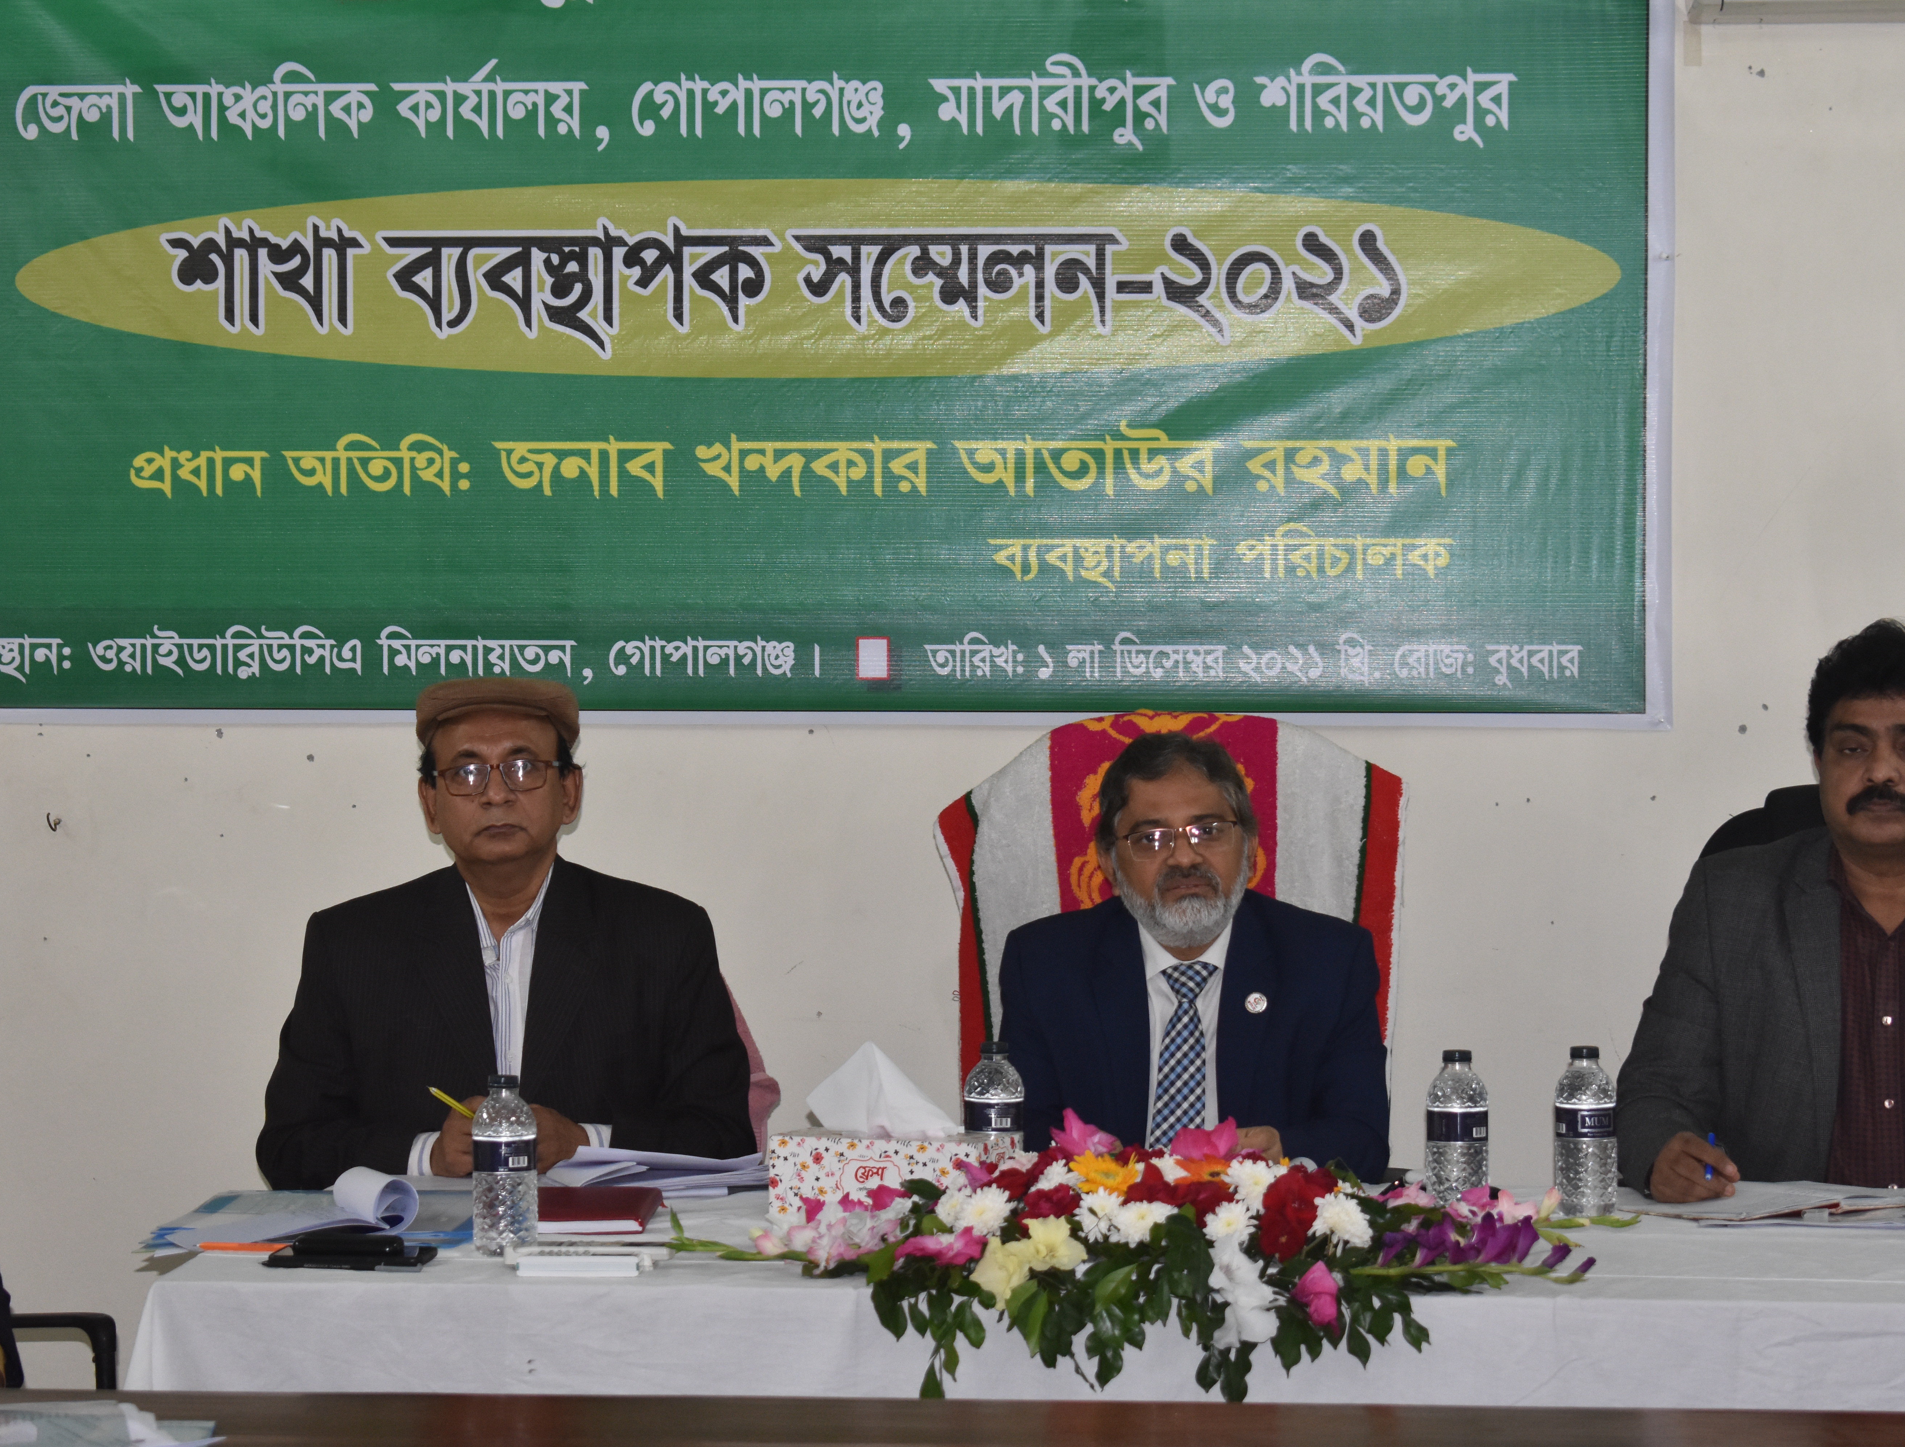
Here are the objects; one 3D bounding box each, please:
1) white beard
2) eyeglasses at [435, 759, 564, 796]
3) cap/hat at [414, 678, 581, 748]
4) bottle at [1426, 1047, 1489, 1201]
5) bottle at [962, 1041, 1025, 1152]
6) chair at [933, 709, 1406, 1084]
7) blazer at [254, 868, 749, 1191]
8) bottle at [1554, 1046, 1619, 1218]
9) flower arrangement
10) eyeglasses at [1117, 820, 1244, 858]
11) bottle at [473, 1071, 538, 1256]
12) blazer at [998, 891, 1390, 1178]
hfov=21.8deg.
[{"bbox_3d":[0.266,0.203,5.680,0.155,0.120,0.110,-6,2,5],"label":"white beard"},{"bbox_3d":[-0.515,0.061,5.610,0.143,0.043,0.140,-4,0,-1],"label":"eyeglasses"},{"bbox_3d":[-0.520,-0.008,5.650,0.185,0.090,0.260,-1,-2,-1],"label":"cap/hat"},{"bbox_3d":[0.544,0.440,5.320,0.066,0.182,0.066,0,2,5],"label":"bottle"},{"bbox_3d":[0.045,0.442,5.460,0.067,0.181,0.067,0,1,0],"label":"bottle"},{"bbox_3d":[0.264,0.617,5.848,0.620,1.240,0.680,0,2,5],"label":"chair"},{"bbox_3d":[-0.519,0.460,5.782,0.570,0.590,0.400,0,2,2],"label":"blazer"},{"bbox_3d":[0.689,0.444,5.370,0.067,0.181,0.067,0,1,0],"label":"bottle"},{"bbox_3d":[0.180,0.508,4.860,0.900,0.255,0.420,0,1,3],"label":"flower arrangement"},{"bbox_3d":[0.256,0.128,5.540,0.140,0.042,0.140,-6,0,-2],"label":"eyeglasses"},{"bbox_3d":[-0.459,0.451,5.070,0.066,0.182,0.066,0,2,5],"label":"bottle"},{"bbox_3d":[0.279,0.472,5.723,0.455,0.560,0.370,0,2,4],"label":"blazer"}]

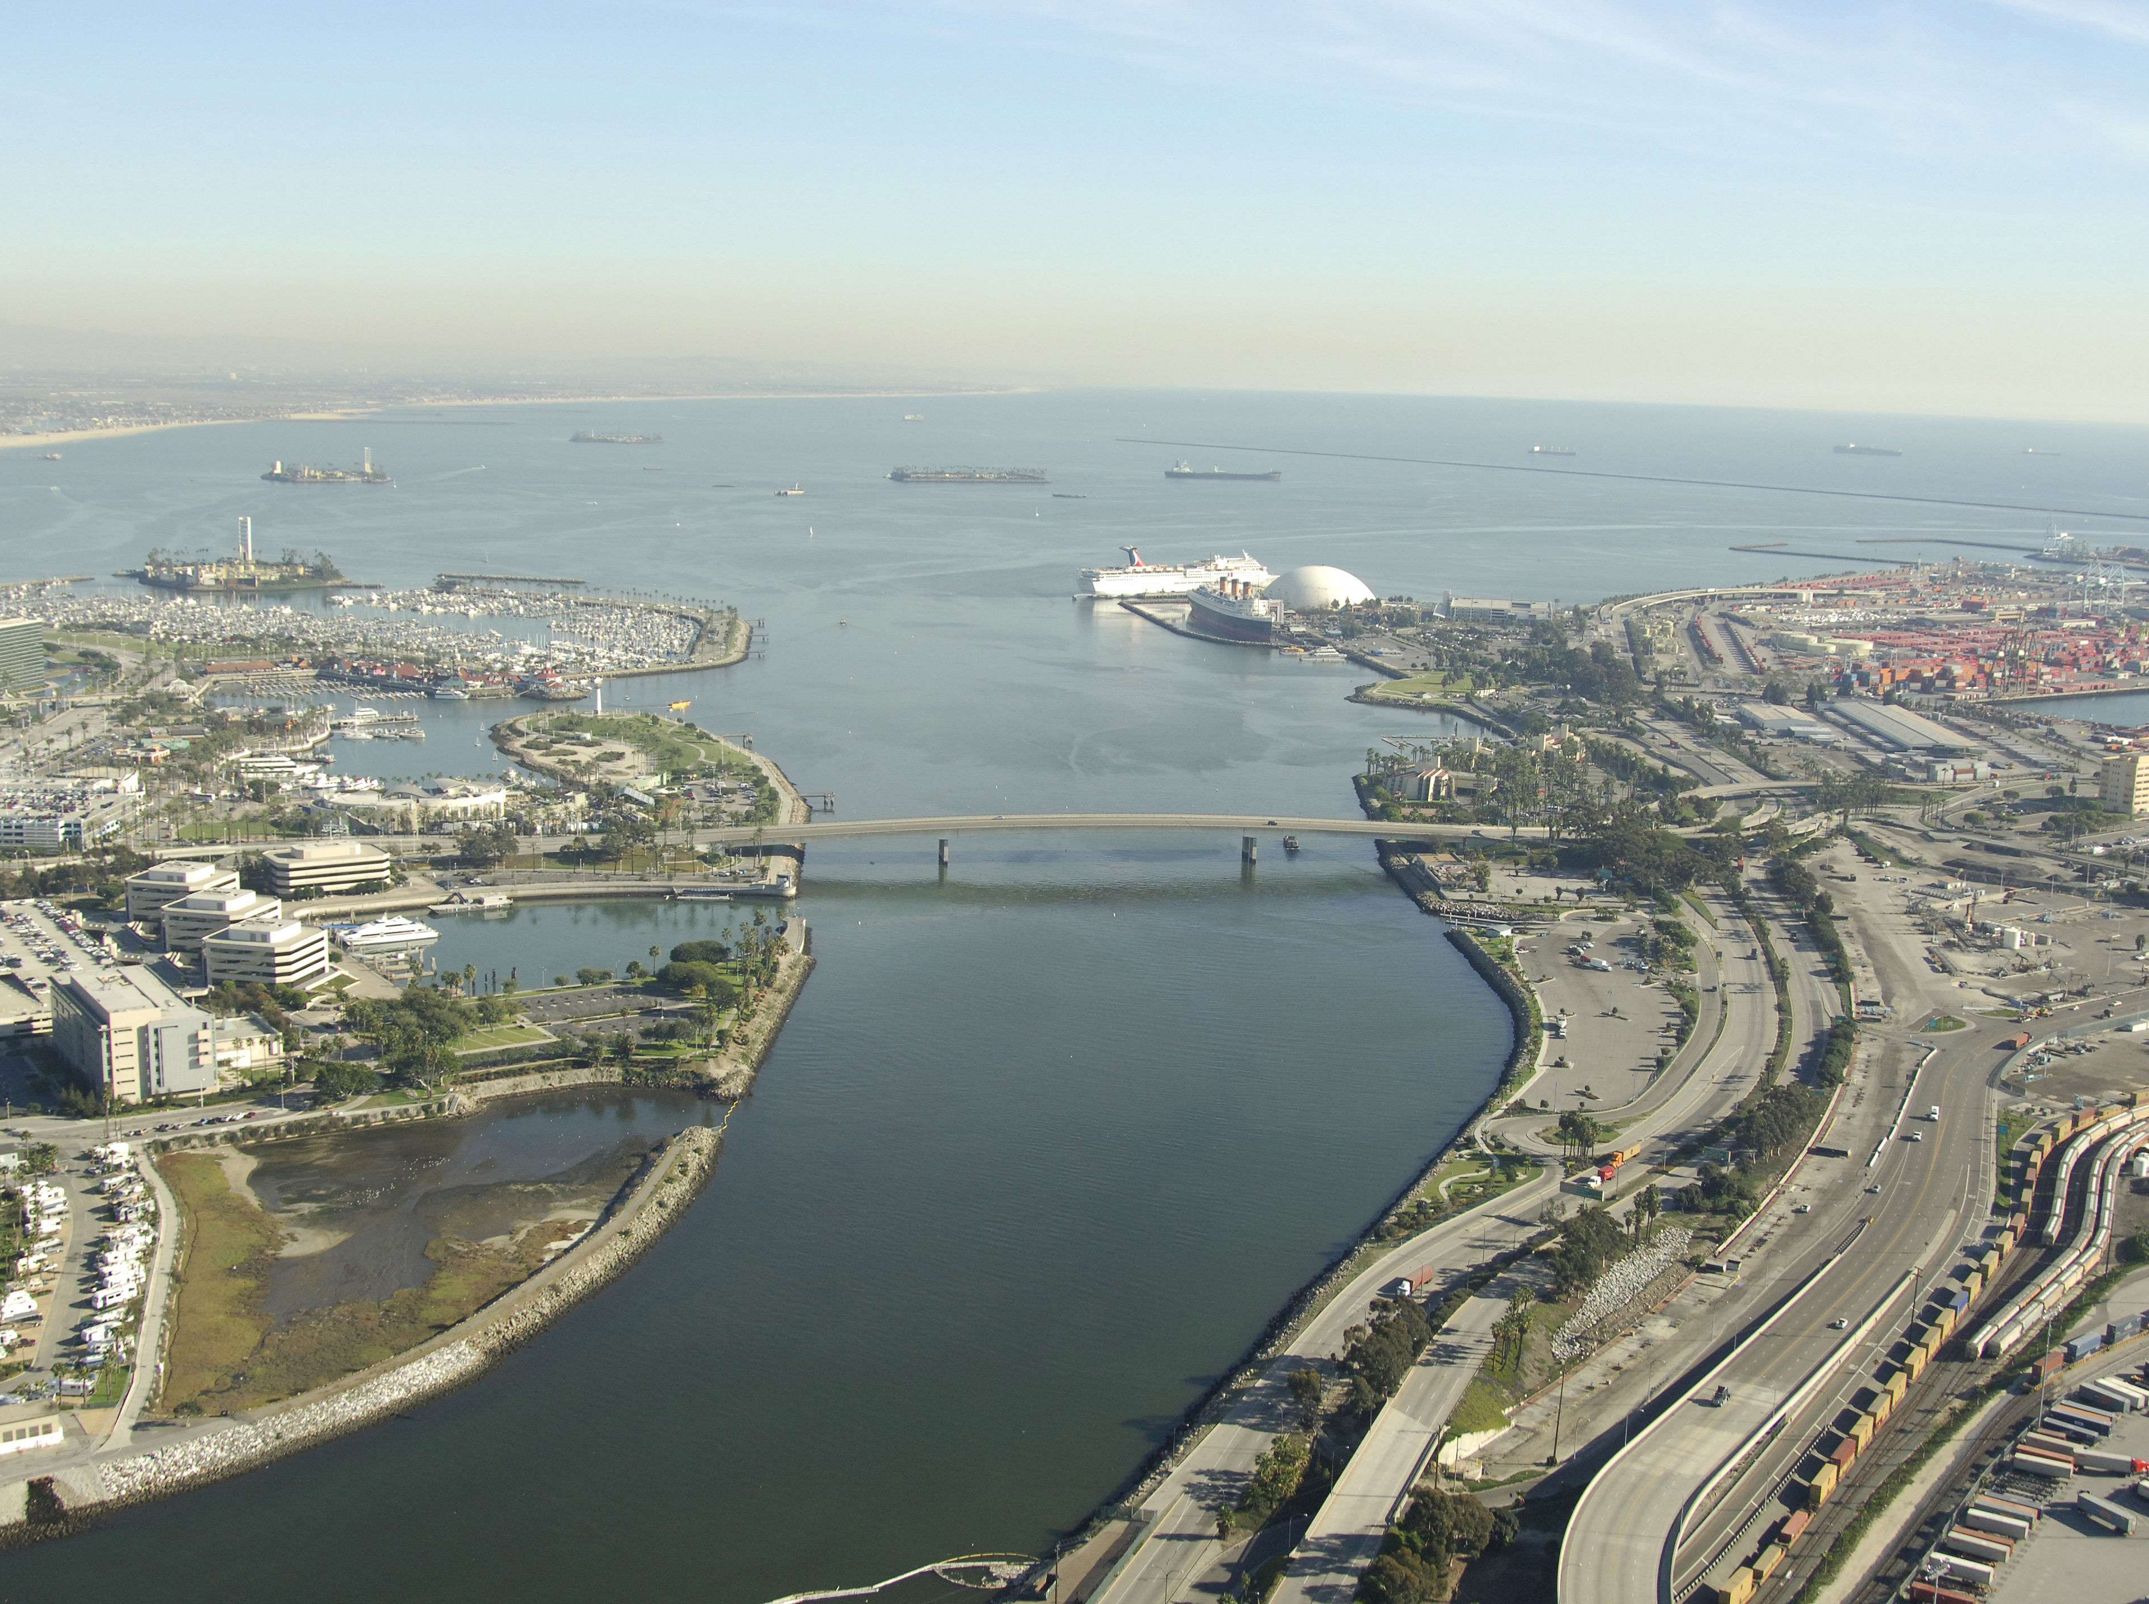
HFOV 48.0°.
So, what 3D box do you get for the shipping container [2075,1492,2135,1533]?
[{"bbox_3d":[229.619,158.321,536.531,2.500,2.800,12.600,-4,12,-28],"label":"shipping container"}]

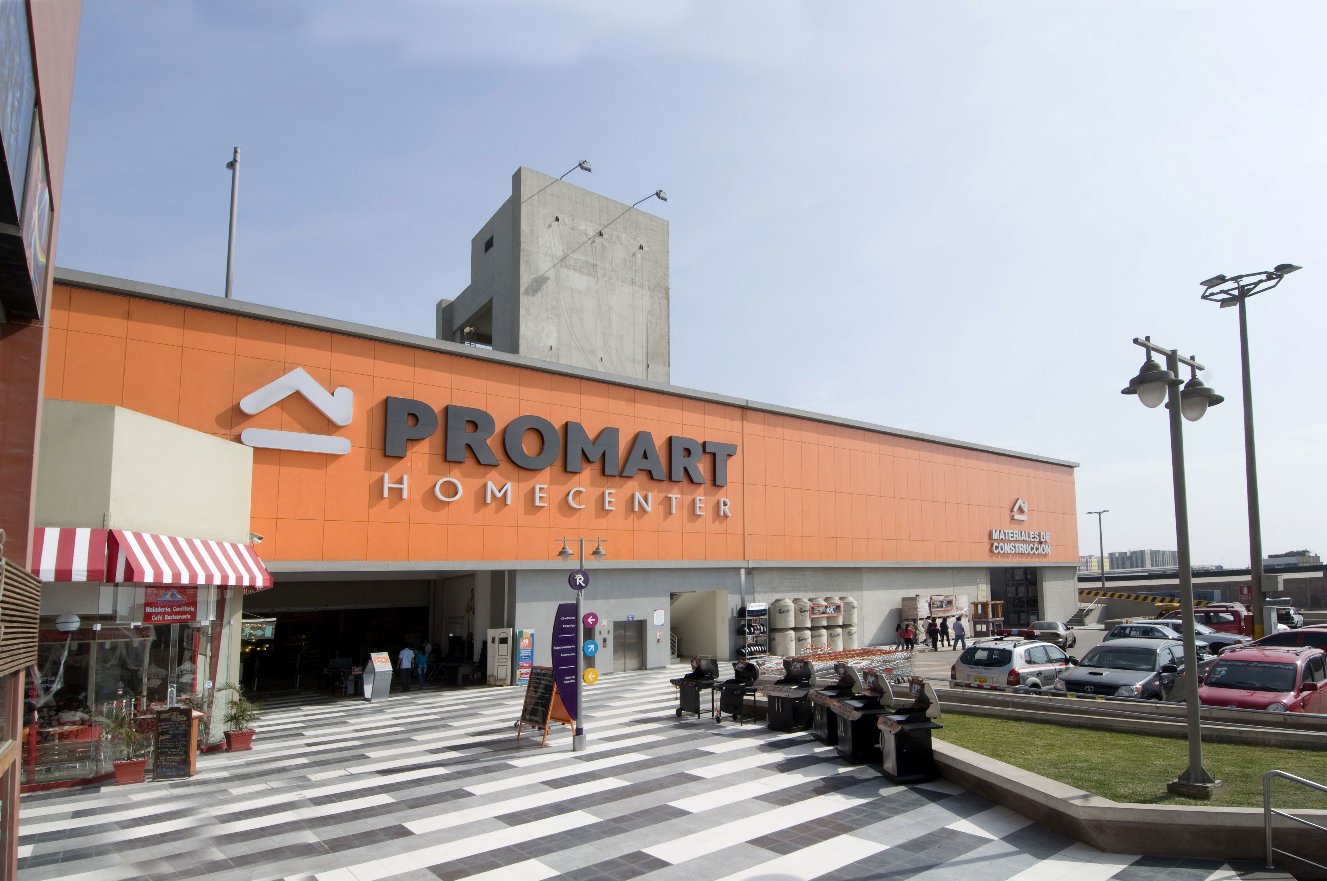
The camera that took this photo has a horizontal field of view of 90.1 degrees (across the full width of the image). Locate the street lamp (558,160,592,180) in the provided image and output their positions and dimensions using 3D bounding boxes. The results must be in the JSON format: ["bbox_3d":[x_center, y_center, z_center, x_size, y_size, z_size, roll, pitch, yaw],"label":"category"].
[{"bbox_3d":[-4.021,-12.212,29.961,0.500,0.700,2.000,7,-13,-35],"label":"street lamp"}]

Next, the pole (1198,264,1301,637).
[{"bbox_3d":[22.018,0.873,24.800,1.900,14.200,2.500,5,-10,-35],"label":"pole"}]

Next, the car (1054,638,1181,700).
[{"bbox_3d":[11.090,5.500,15.440,5.200,1.800,1.820,5,-10,-35],"label":"car"}]

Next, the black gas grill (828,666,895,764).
[{"bbox_3d":[3.055,4.241,10.250,0.800,1.420,1.220,-1,-8,3],"label":"black gas grill"}]

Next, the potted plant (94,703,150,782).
[{"bbox_3d":[-10.103,5.681,12.439,0.800,1.300,0.800,10,-15,-44],"label":"potted plant"}]

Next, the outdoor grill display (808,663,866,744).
[{"bbox_3d":[3.315,5.092,12.930,0.720,1.420,1.280,0,-11,-8],"label":"outdoor grill display"}]

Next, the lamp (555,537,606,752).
[{"bbox_3d":[-1.514,3.720,12.100,0.950,3.950,0.300,5,-10,-35],"label":"lamp"}]

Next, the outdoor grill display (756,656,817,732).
[{"bbox_3d":[2.719,5.488,14.397,0.720,1.420,1.280,7,-13,-35],"label":"outdoor grill display"}]

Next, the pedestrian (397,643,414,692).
[{"bbox_3d":[-9.773,8.656,25.257,0.550,1.720,0.350,4,-12,-25],"label":"pedestrian"}]

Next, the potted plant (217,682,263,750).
[{"bbox_3d":[-8.617,5.629,13.500,0.700,1.360,0.720,-1,-8,0],"label":"potted plant"}]

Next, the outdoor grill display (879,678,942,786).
[{"bbox_3d":[3.723,4.379,10.113,0.720,1.400,1.120,0,-11,-5],"label":"outdoor grill display"}]

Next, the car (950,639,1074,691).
[{"bbox_3d":[10.120,6.330,18.470,4.300,1.720,1.830,5,-10,-34],"label":"car"}]

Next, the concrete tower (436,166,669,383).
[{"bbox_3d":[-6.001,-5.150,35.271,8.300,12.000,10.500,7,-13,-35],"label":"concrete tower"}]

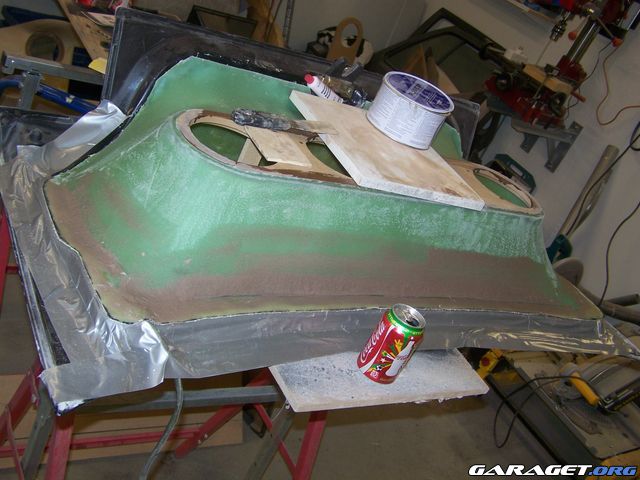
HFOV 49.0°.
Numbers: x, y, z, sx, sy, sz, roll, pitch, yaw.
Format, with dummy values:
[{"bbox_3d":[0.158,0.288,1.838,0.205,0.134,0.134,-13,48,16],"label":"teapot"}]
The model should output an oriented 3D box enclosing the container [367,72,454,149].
[{"bbox_3d":[0.170,-0.248,1.341,0.144,0.083,0.144,27,31,0],"label":"container"}]

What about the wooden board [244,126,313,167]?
[{"bbox_3d":[-0.070,-0.148,1.086,0.080,0.005,0.105,3,37,-38],"label":"wooden board"}]

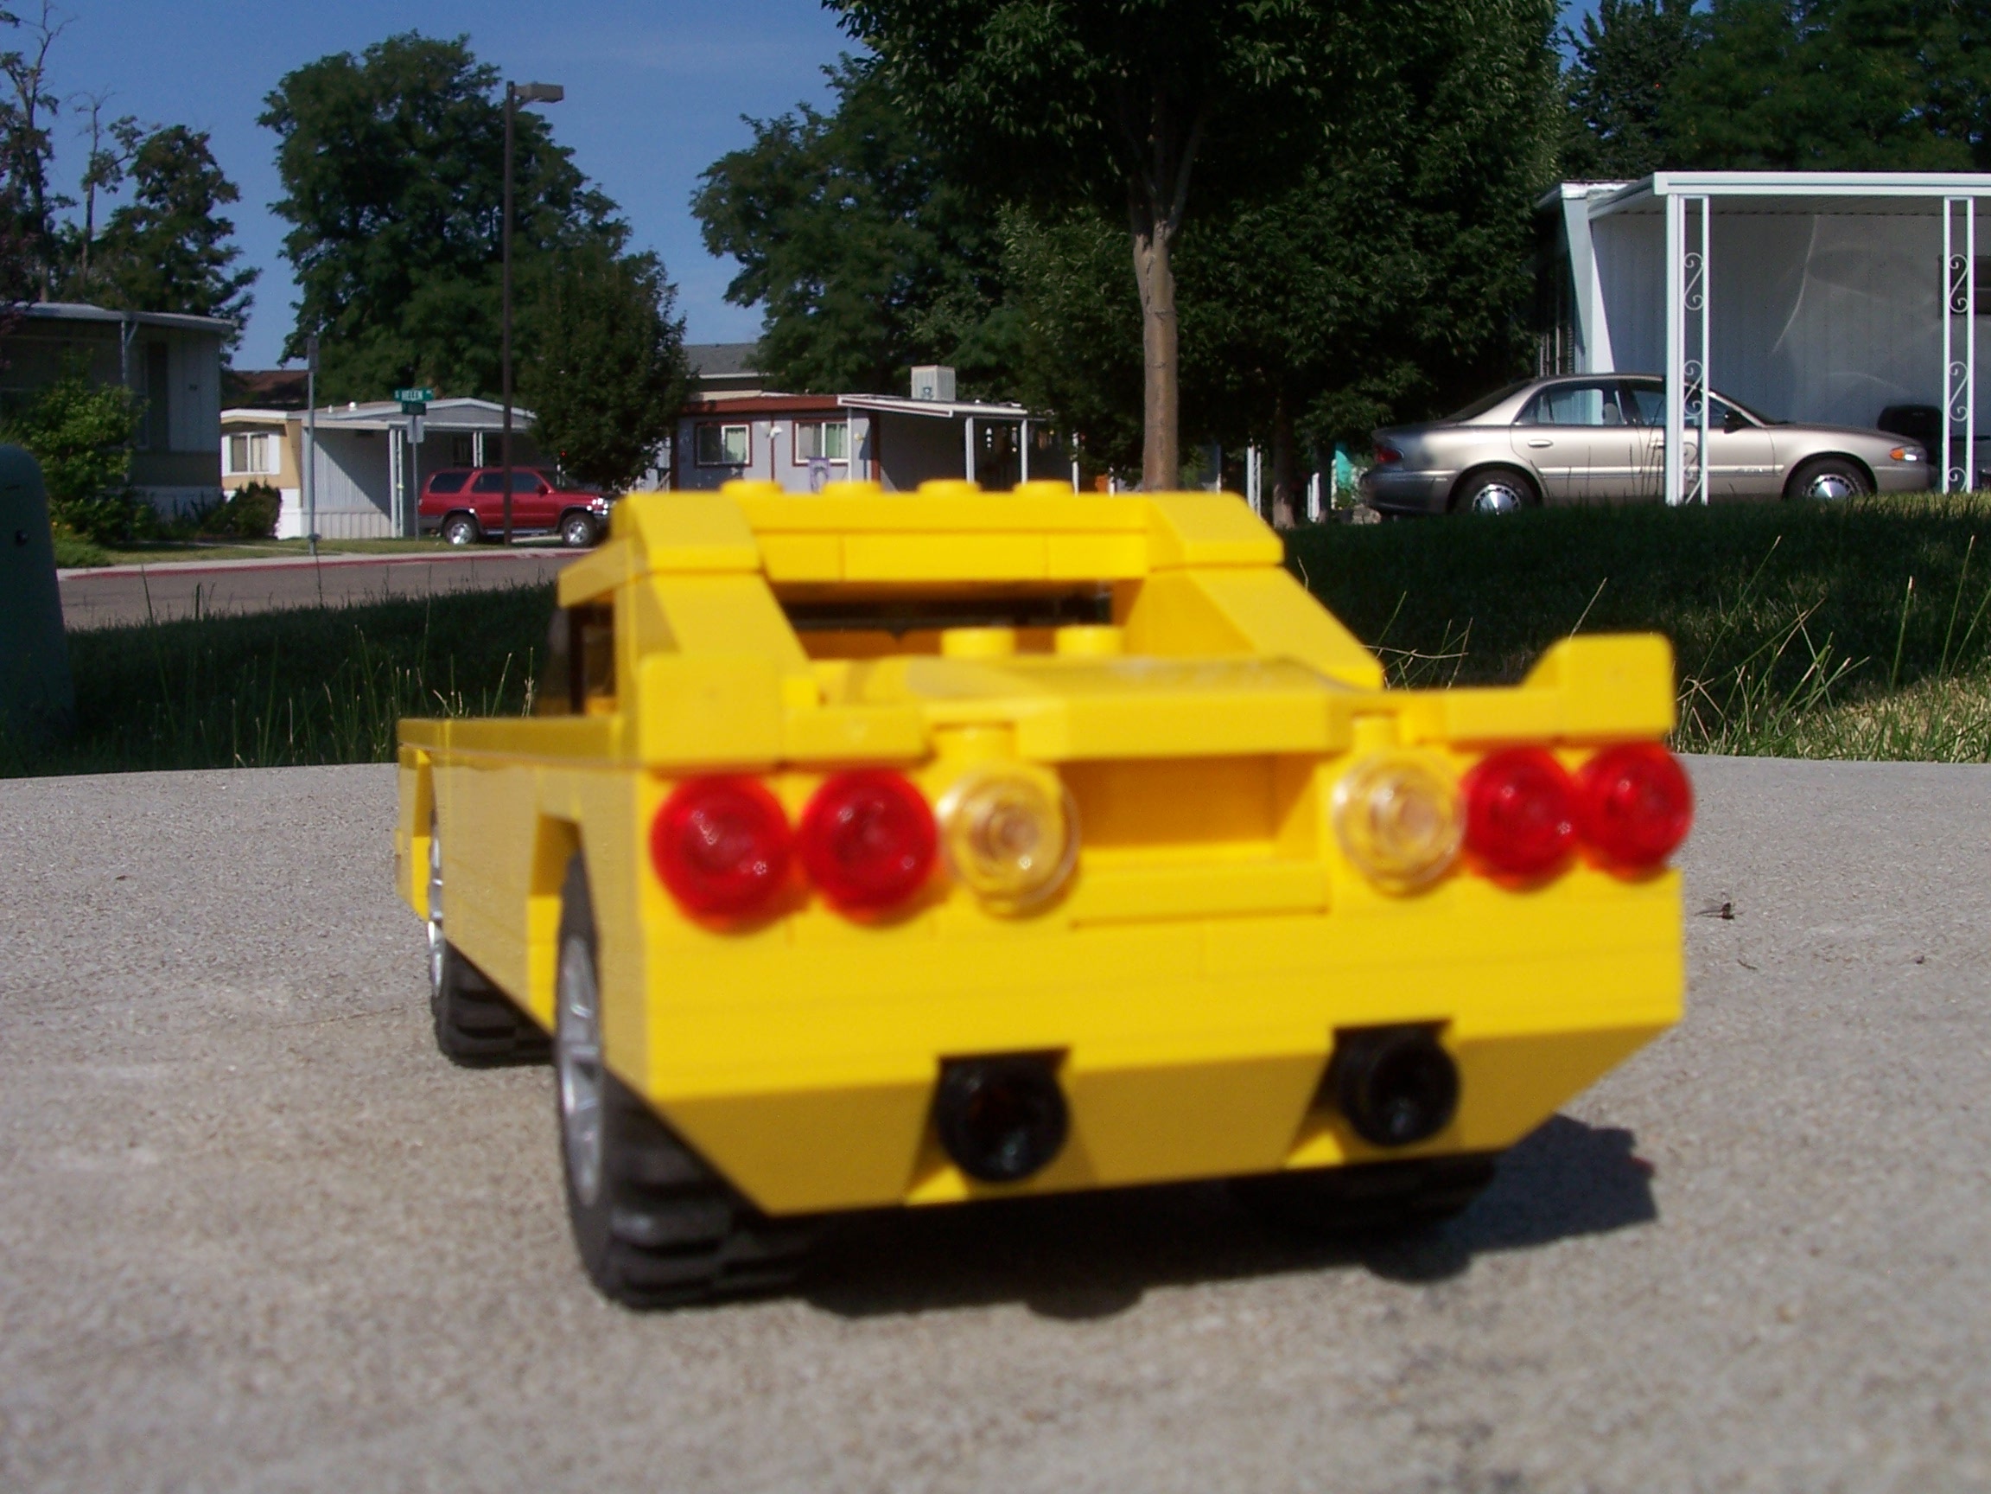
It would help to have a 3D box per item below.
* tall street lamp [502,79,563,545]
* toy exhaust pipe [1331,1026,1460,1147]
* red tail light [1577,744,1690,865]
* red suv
[{"bbox_3d":[-9.849,-9.236,51.500,1.200,9.800,0.400,-2,3,-17],"label":"tall street lamp"},{"bbox_3d":[0.023,0.020,0.145,0.007,0.007,0.008,-2,1,-19],"label":"toy exhaust pipe"},{"bbox_3d":[0.039,0.004,0.145,0.008,0.008,0.004,-2,1,-19],"label":"red tail light"},{"bbox_3d":[-10.518,-5.355,54.000,4.550,1.740,1.760,0,3,7],"label":"red suv"}]

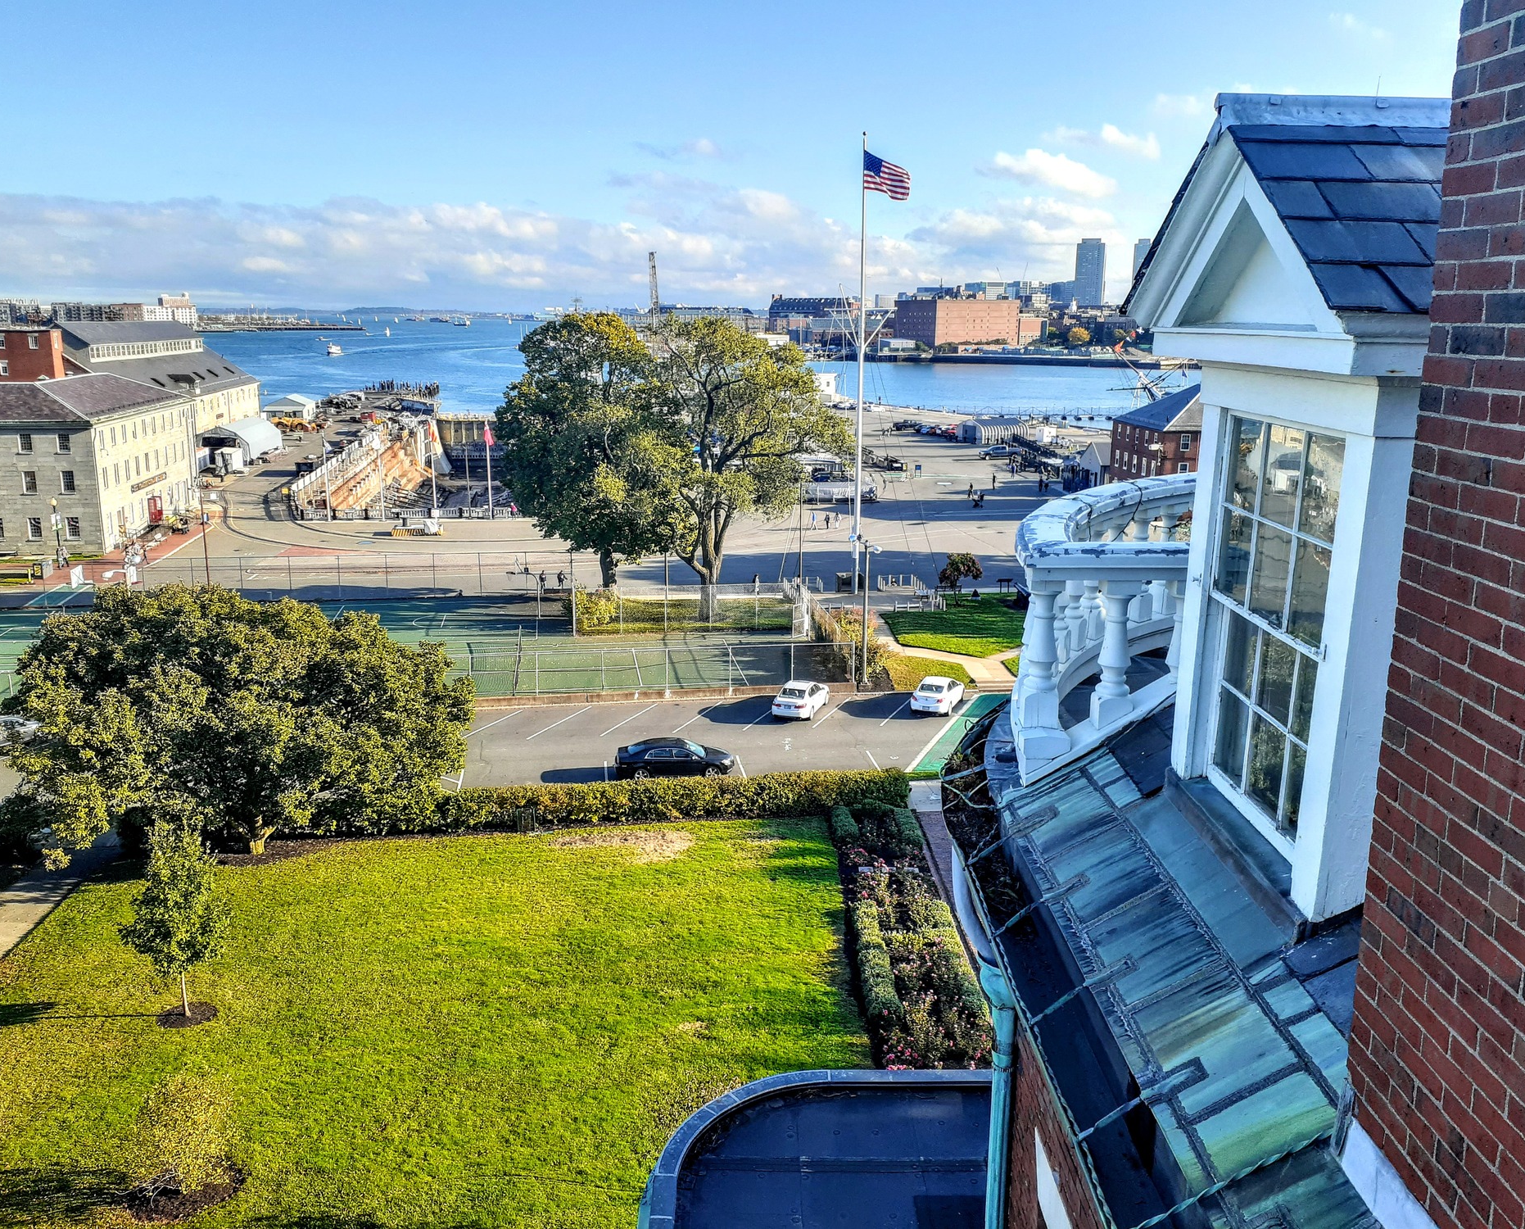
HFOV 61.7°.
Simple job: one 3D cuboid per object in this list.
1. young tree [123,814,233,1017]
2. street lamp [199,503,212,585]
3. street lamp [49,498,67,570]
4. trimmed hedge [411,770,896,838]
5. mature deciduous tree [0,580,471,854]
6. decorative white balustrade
[{"bbox_3d":[-14.801,7.661,32.170,2.780,5.392,2.750,0,13,0],"label":"young tree"},{"bbox_3d":[-37.971,-4.564,87.299,0.400,7.437,0.400,0,13,0],"label":"street lamp"},{"bbox_3d":[-55.455,-6.512,100.513,0.600,5.372,1.000,8,16,30],"label":"street lamp"},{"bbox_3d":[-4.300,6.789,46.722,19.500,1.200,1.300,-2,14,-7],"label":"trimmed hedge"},{"bbox_3d":[-17.319,3.864,43.119,15.330,9.201,14.500,0,13,0],"label":"mature deciduous tree"},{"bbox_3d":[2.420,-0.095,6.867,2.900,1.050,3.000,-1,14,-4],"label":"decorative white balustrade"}]

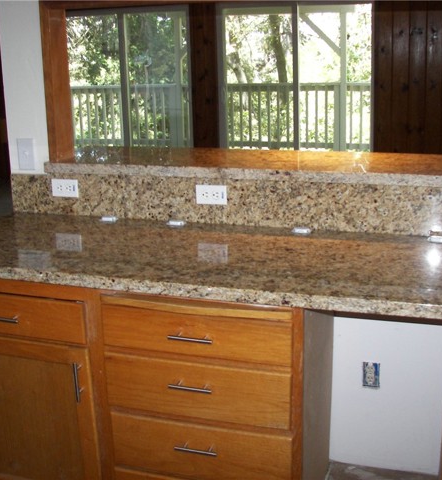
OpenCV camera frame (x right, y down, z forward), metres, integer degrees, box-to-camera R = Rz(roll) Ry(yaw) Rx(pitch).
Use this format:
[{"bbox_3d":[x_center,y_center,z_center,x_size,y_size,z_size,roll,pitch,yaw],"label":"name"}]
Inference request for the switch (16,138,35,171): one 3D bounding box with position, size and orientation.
[{"bbox_3d":[-0.756,-0.333,2.580,0.070,0.114,0.015,3,15,18],"label":"switch"}]

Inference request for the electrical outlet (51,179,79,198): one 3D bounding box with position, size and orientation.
[{"bbox_3d":[-0.597,-0.199,2.548,0.114,0.070,0.010,3,15,18],"label":"electrical outlet"}]

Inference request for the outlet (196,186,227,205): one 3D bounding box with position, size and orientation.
[{"bbox_3d":[-0.034,-0.161,2.370,0.114,0.070,0.010,3,15,18],"label":"outlet"}]

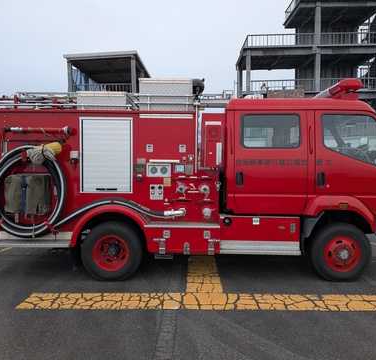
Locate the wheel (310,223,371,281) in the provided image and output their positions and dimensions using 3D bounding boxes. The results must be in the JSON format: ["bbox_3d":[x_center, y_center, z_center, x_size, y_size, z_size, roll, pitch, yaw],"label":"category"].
[{"bbox_3d":[1.870,0.866,4.150,0.735,0.735,0.220,1,4,1],"label":"wheel"}]

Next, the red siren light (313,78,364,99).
[{"bbox_3d":[2.041,-1.210,4.728,0.300,0.200,1.200,1,4,1],"label":"red siren light"}]

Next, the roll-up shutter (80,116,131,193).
[{"bbox_3d":[-1.014,-0.307,4.140,0.660,0.950,0.060,1,4,1],"label":"roll-up shutter"}]

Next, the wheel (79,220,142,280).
[{"bbox_3d":[-0.935,0.862,4.190,0.735,0.735,0.230,1,4,1],"label":"wheel"}]

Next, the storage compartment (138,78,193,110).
[{"bbox_3d":[-0.266,-1.099,4.698,0.670,0.430,1.000,1,4,1],"label":"storage compartment"}]

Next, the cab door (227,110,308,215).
[{"bbox_3d":[0.977,-0.212,4.040,0.980,1.240,0.140,1,4,1],"label":"cab door"}]

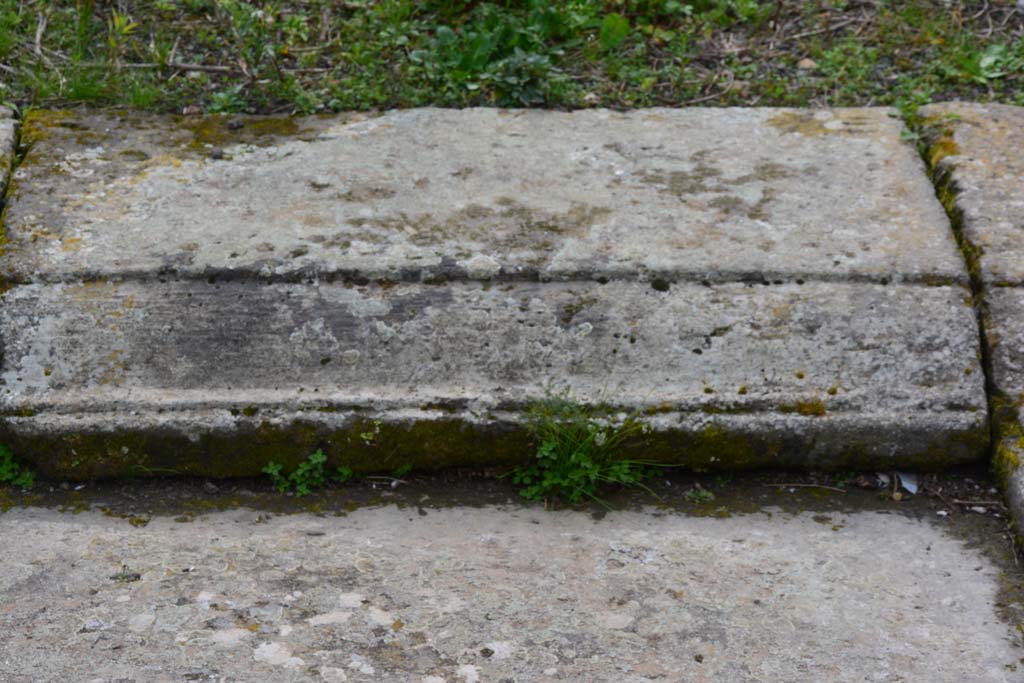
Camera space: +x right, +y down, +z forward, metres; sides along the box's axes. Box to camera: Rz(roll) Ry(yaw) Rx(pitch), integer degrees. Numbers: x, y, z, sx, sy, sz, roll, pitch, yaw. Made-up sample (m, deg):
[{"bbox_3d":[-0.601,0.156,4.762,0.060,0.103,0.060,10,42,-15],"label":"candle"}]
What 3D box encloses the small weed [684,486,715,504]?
[{"bbox_3d":[0.187,0.151,3.182,0.030,0.012,0.022,0,29,0],"label":"small weed"}]

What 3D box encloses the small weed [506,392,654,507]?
[{"bbox_3d":[0.072,0.103,3.177,0.150,0.100,0.105,0,29,0],"label":"small weed"}]

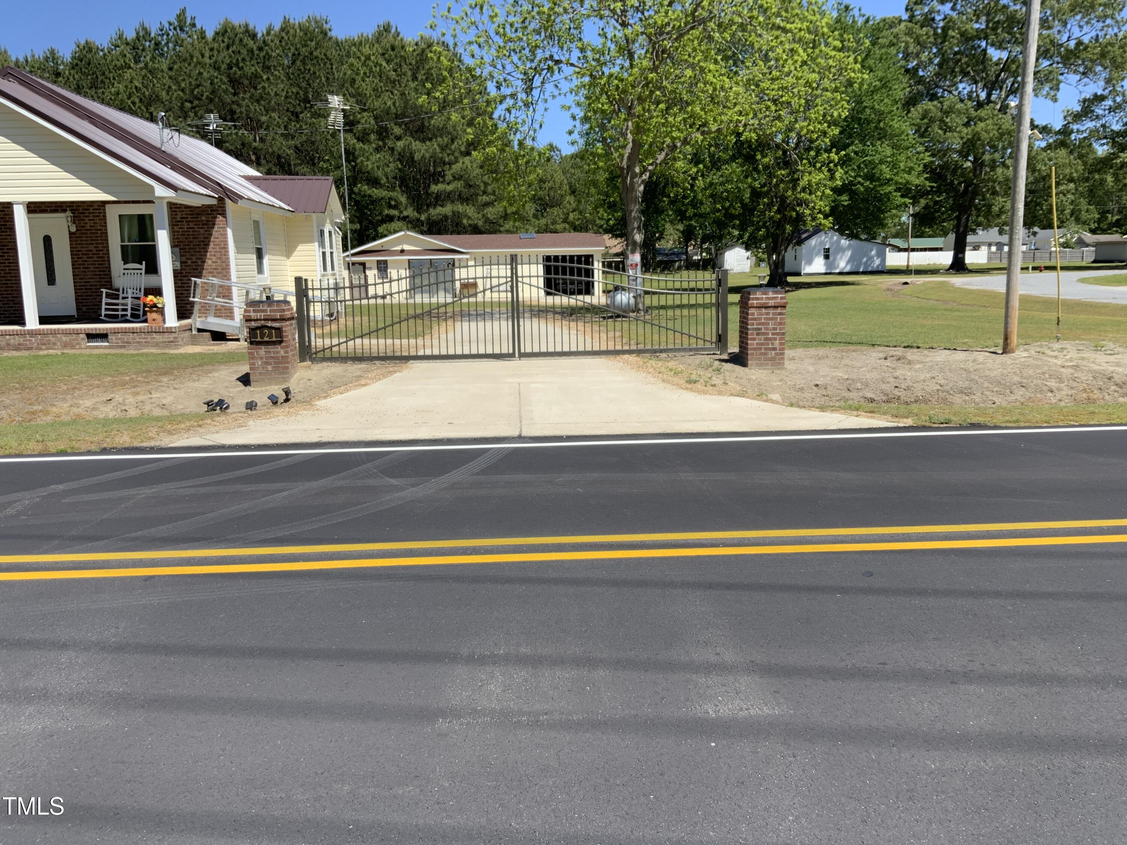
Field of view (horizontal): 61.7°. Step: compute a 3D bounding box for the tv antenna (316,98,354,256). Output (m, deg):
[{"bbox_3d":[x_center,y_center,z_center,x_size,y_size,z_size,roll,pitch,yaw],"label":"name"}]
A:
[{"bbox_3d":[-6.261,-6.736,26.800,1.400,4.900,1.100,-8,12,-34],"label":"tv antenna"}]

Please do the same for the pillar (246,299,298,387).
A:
[{"bbox_3d":[-3.801,-1.053,12.345,0.550,1.080,0.550,-2,10,-6],"label":"pillar"}]

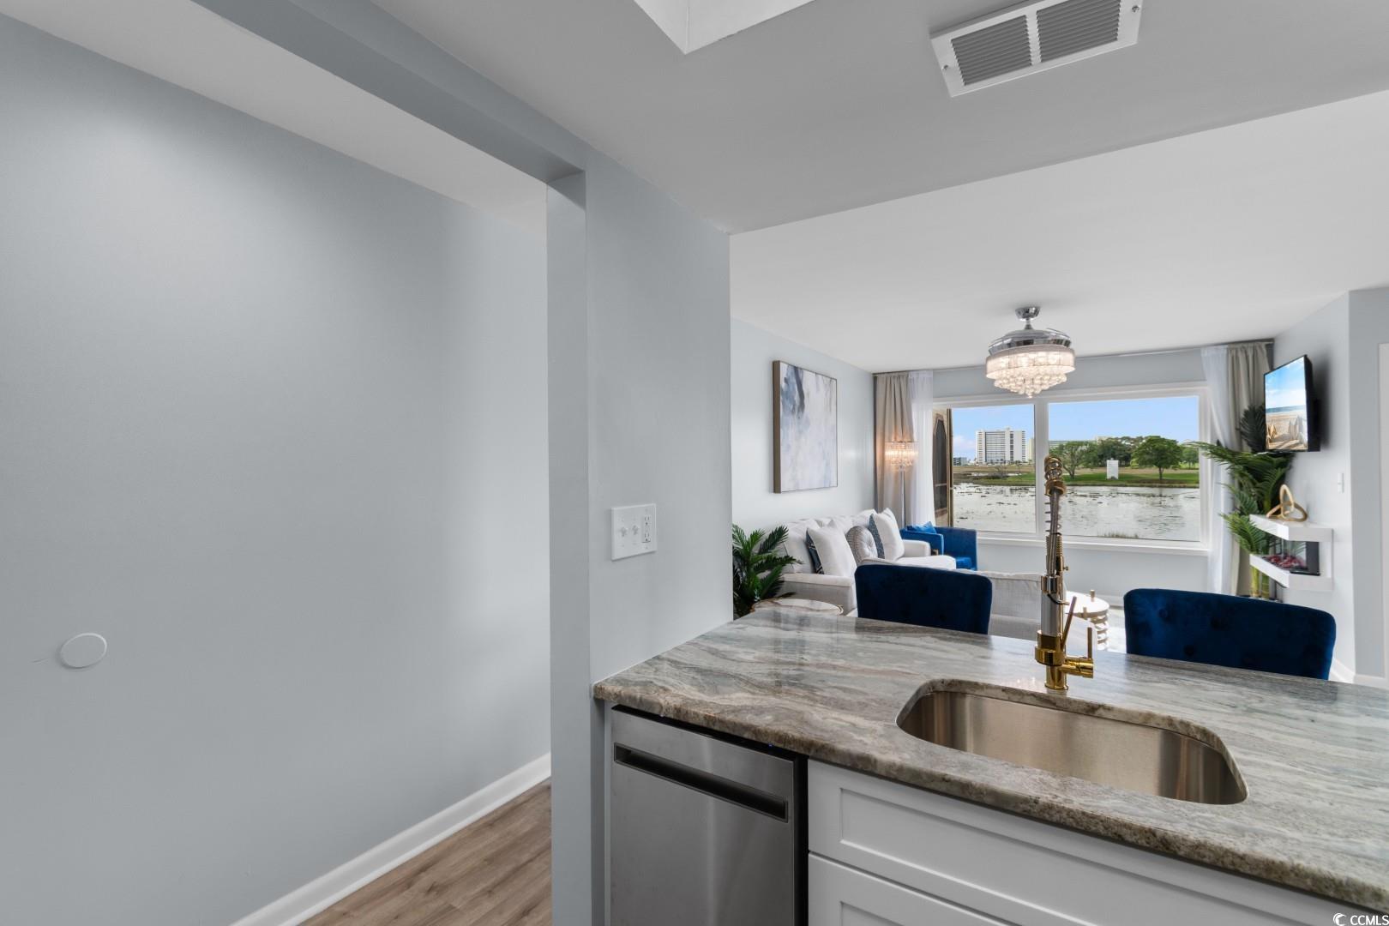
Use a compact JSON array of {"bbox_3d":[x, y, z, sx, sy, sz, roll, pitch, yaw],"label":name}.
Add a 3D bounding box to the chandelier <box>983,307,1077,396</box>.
[{"bbox_3d":[2.215,-0.734,3.844,0.520,0.610,0.520,-1,0,34],"label":"chandelier"}]

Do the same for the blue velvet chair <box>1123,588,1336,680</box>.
[{"bbox_3d":[1.340,0.884,1.419,0.460,1.040,0.540,-1,0,34],"label":"blue velvet chair"}]

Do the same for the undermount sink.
[{"bbox_3d":[0.671,0.606,1.082,0.520,0.210,0.375,-1,0,34],"label":"undermount sink"}]

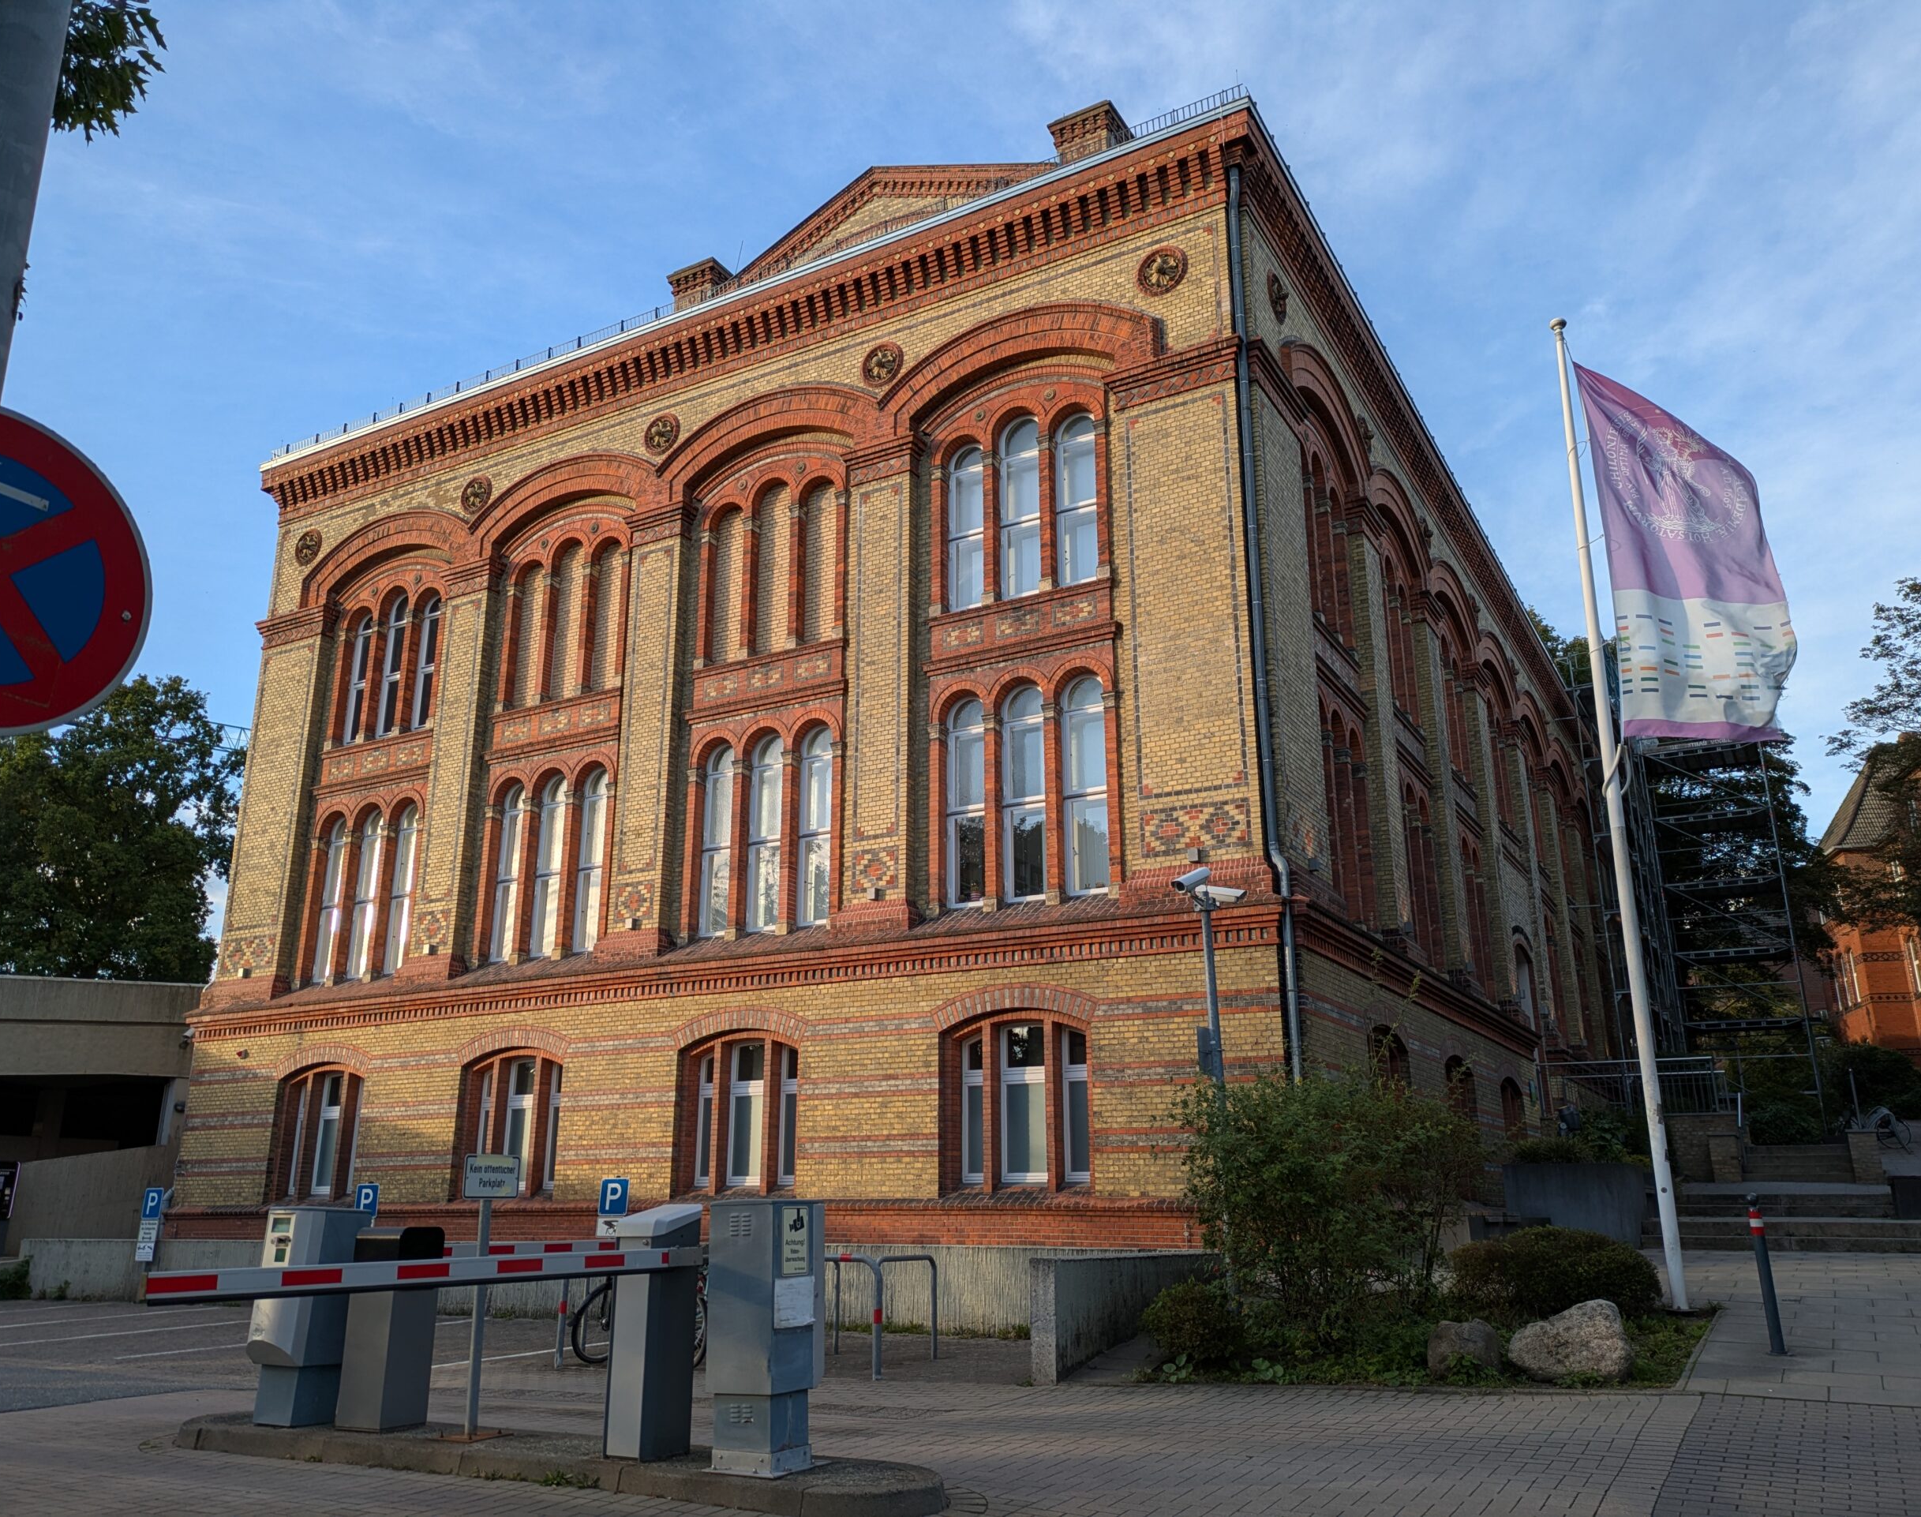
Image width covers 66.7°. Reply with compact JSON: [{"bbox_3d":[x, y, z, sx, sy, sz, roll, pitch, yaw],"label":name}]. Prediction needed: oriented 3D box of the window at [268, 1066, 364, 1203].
[{"bbox_3d":[-11.593,6.892,26.852,2.380,2.500,0.350,-10,-19,28],"label":"window"}]

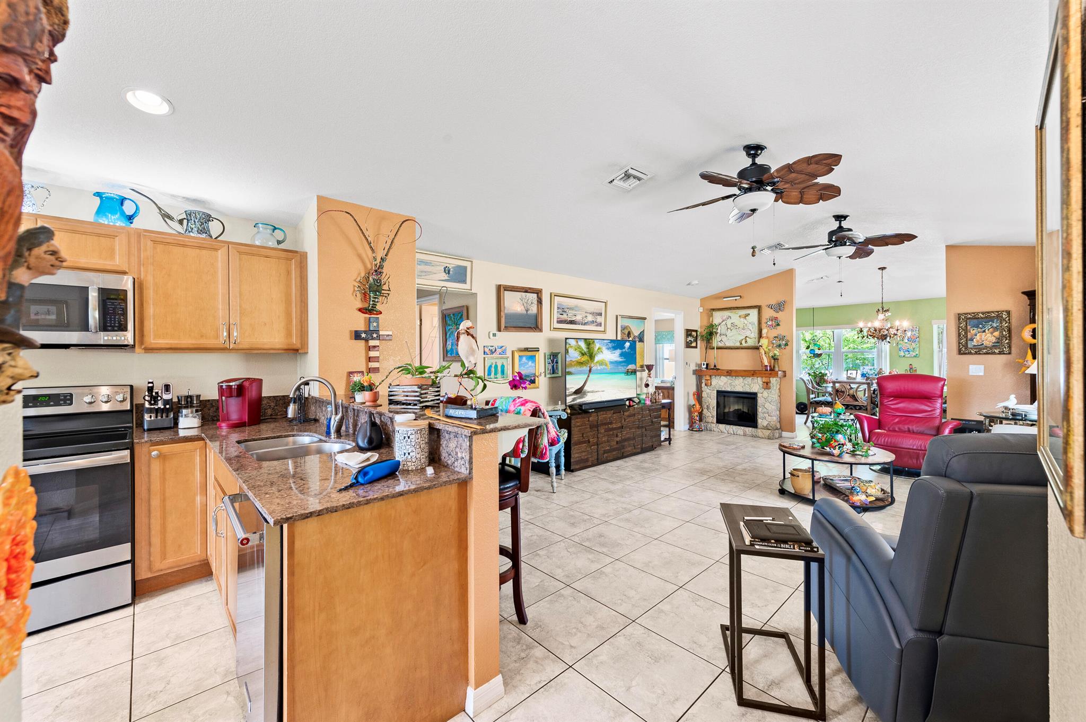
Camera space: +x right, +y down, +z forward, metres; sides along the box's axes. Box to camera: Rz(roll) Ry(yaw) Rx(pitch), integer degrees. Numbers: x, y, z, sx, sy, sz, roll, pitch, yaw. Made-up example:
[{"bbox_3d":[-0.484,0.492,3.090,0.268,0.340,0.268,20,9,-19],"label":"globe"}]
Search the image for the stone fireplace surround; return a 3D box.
[{"bbox_3d":[3.465,0.723,7.514,0.430,1.110,1.440,-1,0,-43],"label":"stone fireplace surround"}]

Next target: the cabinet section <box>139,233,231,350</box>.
[{"bbox_3d":[-2.364,-0.422,2.803,0.437,0.710,0.320,-1,1,-42],"label":"cabinet section"}]

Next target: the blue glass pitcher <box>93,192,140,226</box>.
[{"bbox_3d":[-2.613,-0.908,2.591,0.205,0.210,0.165,-1,0,-43],"label":"blue glass pitcher"}]

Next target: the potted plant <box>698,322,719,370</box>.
[{"bbox_3d":[3.009,-0.282,7.711,0.310,0.885,0.310,-1,0,-43],"label":"potted plant"}]

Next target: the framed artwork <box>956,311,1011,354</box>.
[{"bbox_3d":[5.477,-0.342,5.239,0.050,0.522,0.452,-1,0,-42],"label":"framed artwork"}]

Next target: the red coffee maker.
[{"bbox_3d":[-2.035,0.281,2.830,0.195,0.310,0.270,-1,0,-9],"label":"red coffee maker"}]

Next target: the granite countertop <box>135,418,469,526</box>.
[{"bbox_3d":[-1.485,0.458,2.191,0.945,0.036,2.550,-1,0,-43],"label":"granite countertop"}]

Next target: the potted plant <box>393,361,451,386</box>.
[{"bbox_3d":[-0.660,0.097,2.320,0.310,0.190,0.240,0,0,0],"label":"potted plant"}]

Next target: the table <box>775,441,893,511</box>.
[{"bbox_3d":[2.760,1.077,4.007,0.905,0.465,0.905,-1,0,-43],"label":"table"}]

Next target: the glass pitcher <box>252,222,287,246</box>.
[{"bbox_3d":[-2.030,-0.909,3.132,0.225,0.200,0.180,-1,0,-43],"label":"glass pitcher"}]

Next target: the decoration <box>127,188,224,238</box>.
[{"bbox_3d":[-2.428,-0.949,2.825,0.480,0.275,0.160,-1,0,-43],"label":"decoration"}]

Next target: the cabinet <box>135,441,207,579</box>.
[{"bbox_3d":[-2.347,0.851,2.663,0.310,0.770,0.600,-1,0,-43],"label":"cabinet"}]

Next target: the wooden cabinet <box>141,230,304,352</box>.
[{"bbox_3d":[-2.218,-0.433,2.977,0.920,0.757,0.340,-1,0,-43],"label":"wooden cabinet"}]

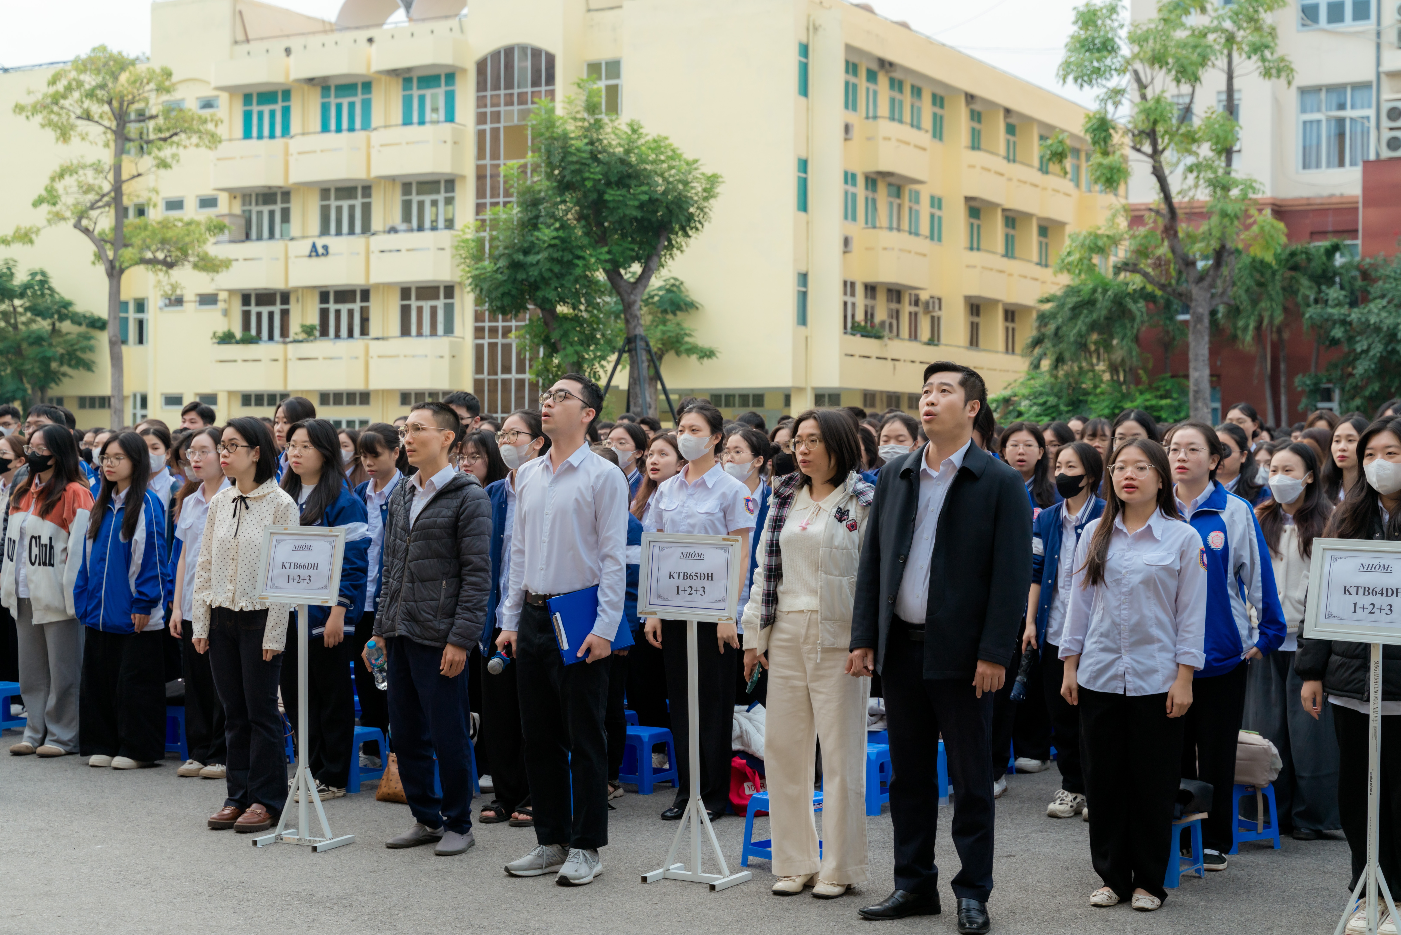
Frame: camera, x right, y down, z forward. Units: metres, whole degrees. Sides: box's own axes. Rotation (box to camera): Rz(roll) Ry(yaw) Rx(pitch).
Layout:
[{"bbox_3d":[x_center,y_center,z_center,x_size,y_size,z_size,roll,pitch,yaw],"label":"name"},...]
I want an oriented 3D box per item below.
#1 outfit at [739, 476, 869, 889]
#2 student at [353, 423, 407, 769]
[{"bbox_3d":[0.377,0.730,7.127,0.480,1.389,0.330,1,1,26],"label":"outfit"},{"bbox_3d":[-1.511,0.593,9.751,0.450,1.606,0.310,1,1,25],"label":"student"}]

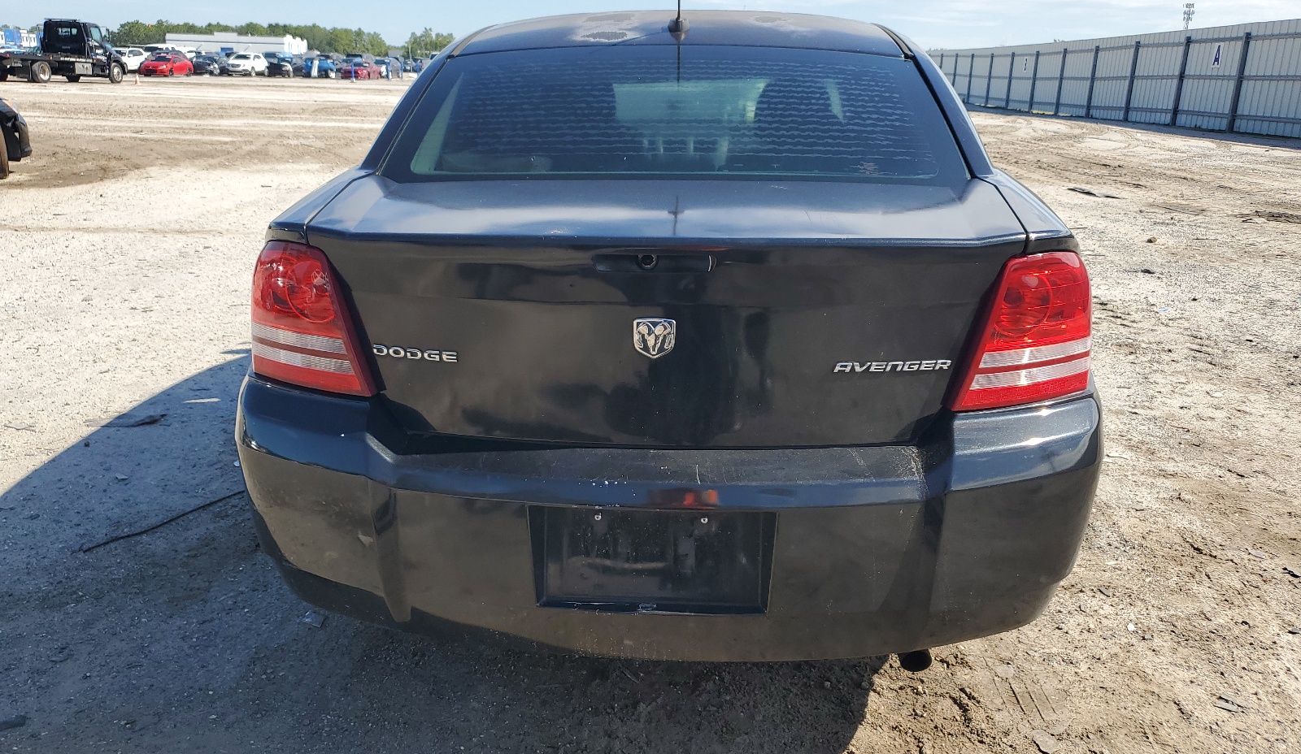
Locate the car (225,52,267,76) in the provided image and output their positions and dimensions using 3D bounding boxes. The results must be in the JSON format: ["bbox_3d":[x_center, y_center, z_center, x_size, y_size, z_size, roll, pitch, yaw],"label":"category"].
[{"bbox_3d":[-29.265,-22.713,71.013,1.810,1.660,4.400,0,18,0],"label":"car"}]

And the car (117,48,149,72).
[{"bbox_3d":[-38.724,-23.453,72.500,1.900,1.770,4.800,-2,18,-7],"label":"car"}]

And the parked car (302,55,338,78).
[{"bbox_3d":[-22.783,-21.428,67.500,1.830,1.480,4.650,-4,18,-14],"label":"parked car"}]

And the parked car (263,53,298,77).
[{"bbox_3d":[-25.746,-21.707,68.000,1.820,1.570,4.600,-5,19,-15],"label":"parked car"}]

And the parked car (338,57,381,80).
[{"bbox_3d":[-20.476,-21.786,69.193,1.810,1.430,4.650,0,18,0],"label":"parked car"}]

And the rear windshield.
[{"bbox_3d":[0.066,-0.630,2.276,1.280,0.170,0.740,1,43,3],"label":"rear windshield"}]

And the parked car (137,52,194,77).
[{"bbox_3d":[-34.050,-21.881,68.700,1.790,1.400,4.500,-1,18,-3],"label":"parked car"}]

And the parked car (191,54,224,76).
[{"bbox_3d":[-32.690,-22.954,72.000,1.800,1.460,4.650,-5,19,-17],"label":"parked car"}]

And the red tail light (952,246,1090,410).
[{"bbox_3d":[0.694,-0.102,1.832,0.310,0.290,0.290,1,18,3],"label":"red tail light"}]

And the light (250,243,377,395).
[{"bbox_3d":[-0.658,-0.132,1.900,0.310,0.290,0.290,1,18,3],"label":"light"}]

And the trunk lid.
[{"bbox_3d":[0.024,-0.161,1.972,1.360,0.430,0.580,1,18,3],"label":"trunk lid"}]

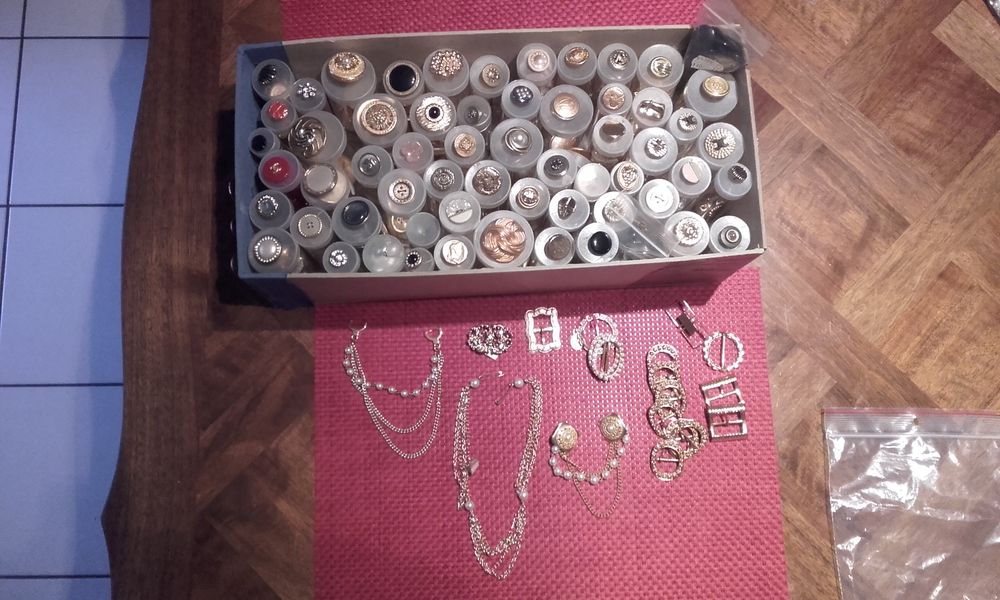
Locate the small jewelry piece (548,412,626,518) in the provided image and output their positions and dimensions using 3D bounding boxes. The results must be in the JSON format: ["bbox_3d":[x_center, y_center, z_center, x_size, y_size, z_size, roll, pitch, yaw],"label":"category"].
[{"bbox_3d":[0.068,0.124,0.619,0.061,0.012,0.074,-5,81,-2],"label":"small jewelry piece"}]

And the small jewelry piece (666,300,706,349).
[{"bbox_3d":[0.143,0.020,0.640,0.016,0.006,0.035,-29,83,-5],"label":"small jewelry piece"}]

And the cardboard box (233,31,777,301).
[{"bbox_3d":[-0.002,-0.090,0.599,0.335,0.114,0.156,-3,81,-2],"label":"cardboard box"}]

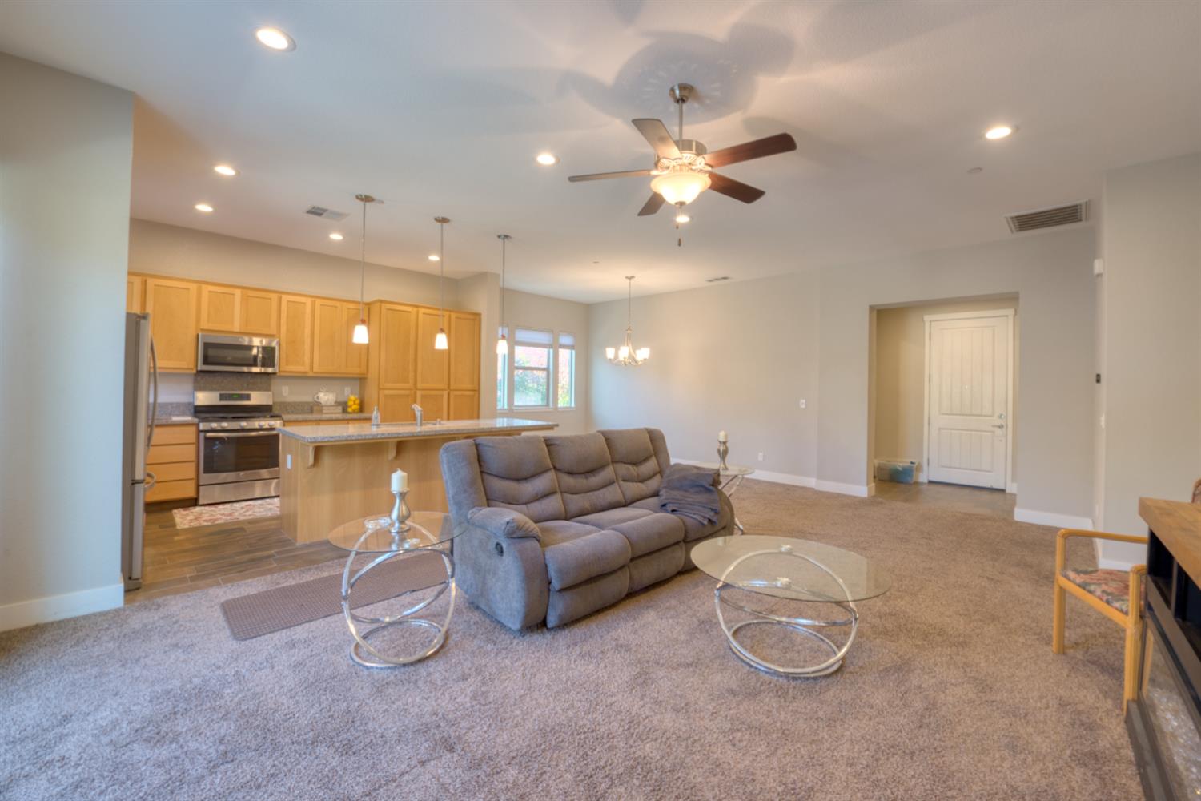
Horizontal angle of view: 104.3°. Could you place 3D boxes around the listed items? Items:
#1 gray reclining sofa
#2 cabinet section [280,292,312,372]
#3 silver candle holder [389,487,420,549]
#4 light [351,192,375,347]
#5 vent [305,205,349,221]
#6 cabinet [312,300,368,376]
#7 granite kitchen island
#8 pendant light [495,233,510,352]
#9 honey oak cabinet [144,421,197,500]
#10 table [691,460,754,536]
[{"bbox_3d":[0.044,0.729,3.488,2.120,0.970,1.000,0,1,-43],"label":"gray reclining sofa"},{"bbox_3d":[-4.034,-0.844,6.130,0.330,1.020,0.385,2,2,44],"label":"cabinet section"},{"bbox_3d":[-1.011,0.549,2.353,0.100,0.197,0.100,0,2,-44],"label":"silver candle holder"},{"bbox_3d":[-2.217,-1.204,4.383,0.150,1.360,0.150,1,1,45],"label":"light"},{"bbox_3d":[-2.780,-1.889,4.767,0.340,0.030,0.265,0,2,-44],"label":"vent"},{"bbox_3d":[-3.567,-0.827,6.339,0.330,1.030,0.680,1,1,45],"label":"cabinet"},{"bbox_3d":[-1.693,0.720,4.751,0.930,0.915,2.520,1,1,45],"label":"granite kitchen island"},{"bbox_3d":[-1.125,-1.213,5.374,0.135,1.350,0.135,1,1,0],"label":"pendant light"},{"bbox_3d":[-4.602,0.636,4.991,0.420,0.800,0.610,0,2,-44],"label":"honey oak cabinet"},{"bbox_3d":[1.113,0.934,4.395,0.650,0.590,0.650,1,1,0],"label":"table"}]

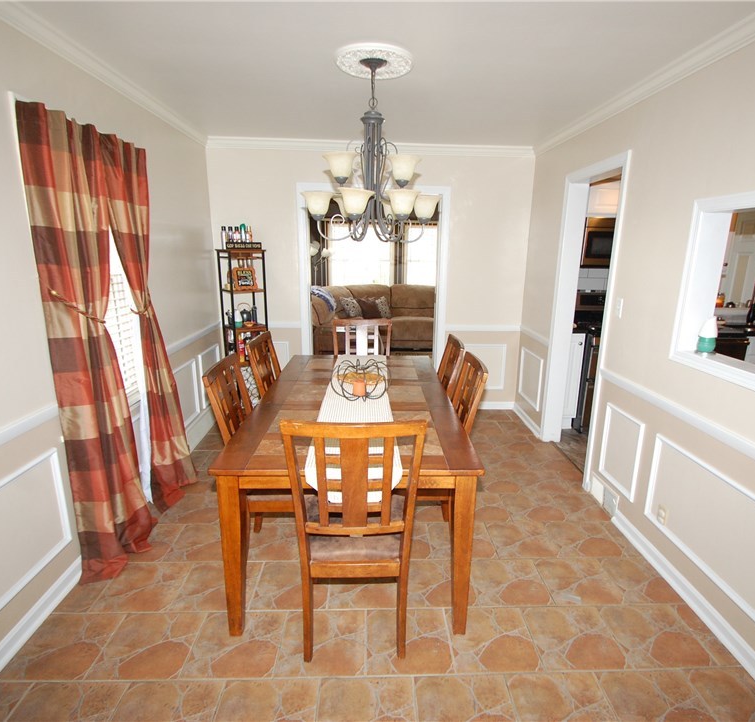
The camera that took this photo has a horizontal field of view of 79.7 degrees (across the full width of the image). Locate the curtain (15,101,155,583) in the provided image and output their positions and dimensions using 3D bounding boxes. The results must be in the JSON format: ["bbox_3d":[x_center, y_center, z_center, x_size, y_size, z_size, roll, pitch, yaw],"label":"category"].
[{"bbox_3d":[-1.302,-0.054,2.211,0.240,2.100,0.650,0,14,-1],"label":"curtain"}]

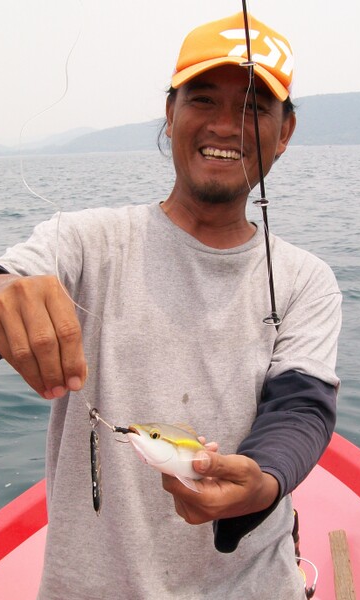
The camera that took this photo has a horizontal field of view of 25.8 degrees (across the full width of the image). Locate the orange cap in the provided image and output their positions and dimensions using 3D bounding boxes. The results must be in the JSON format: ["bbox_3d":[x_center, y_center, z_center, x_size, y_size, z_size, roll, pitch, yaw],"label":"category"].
[{"bbox_3d":[0.078,-0.334,1.070,0.170,0.130,0.260,9,7,6],"label":"orange cap"}]

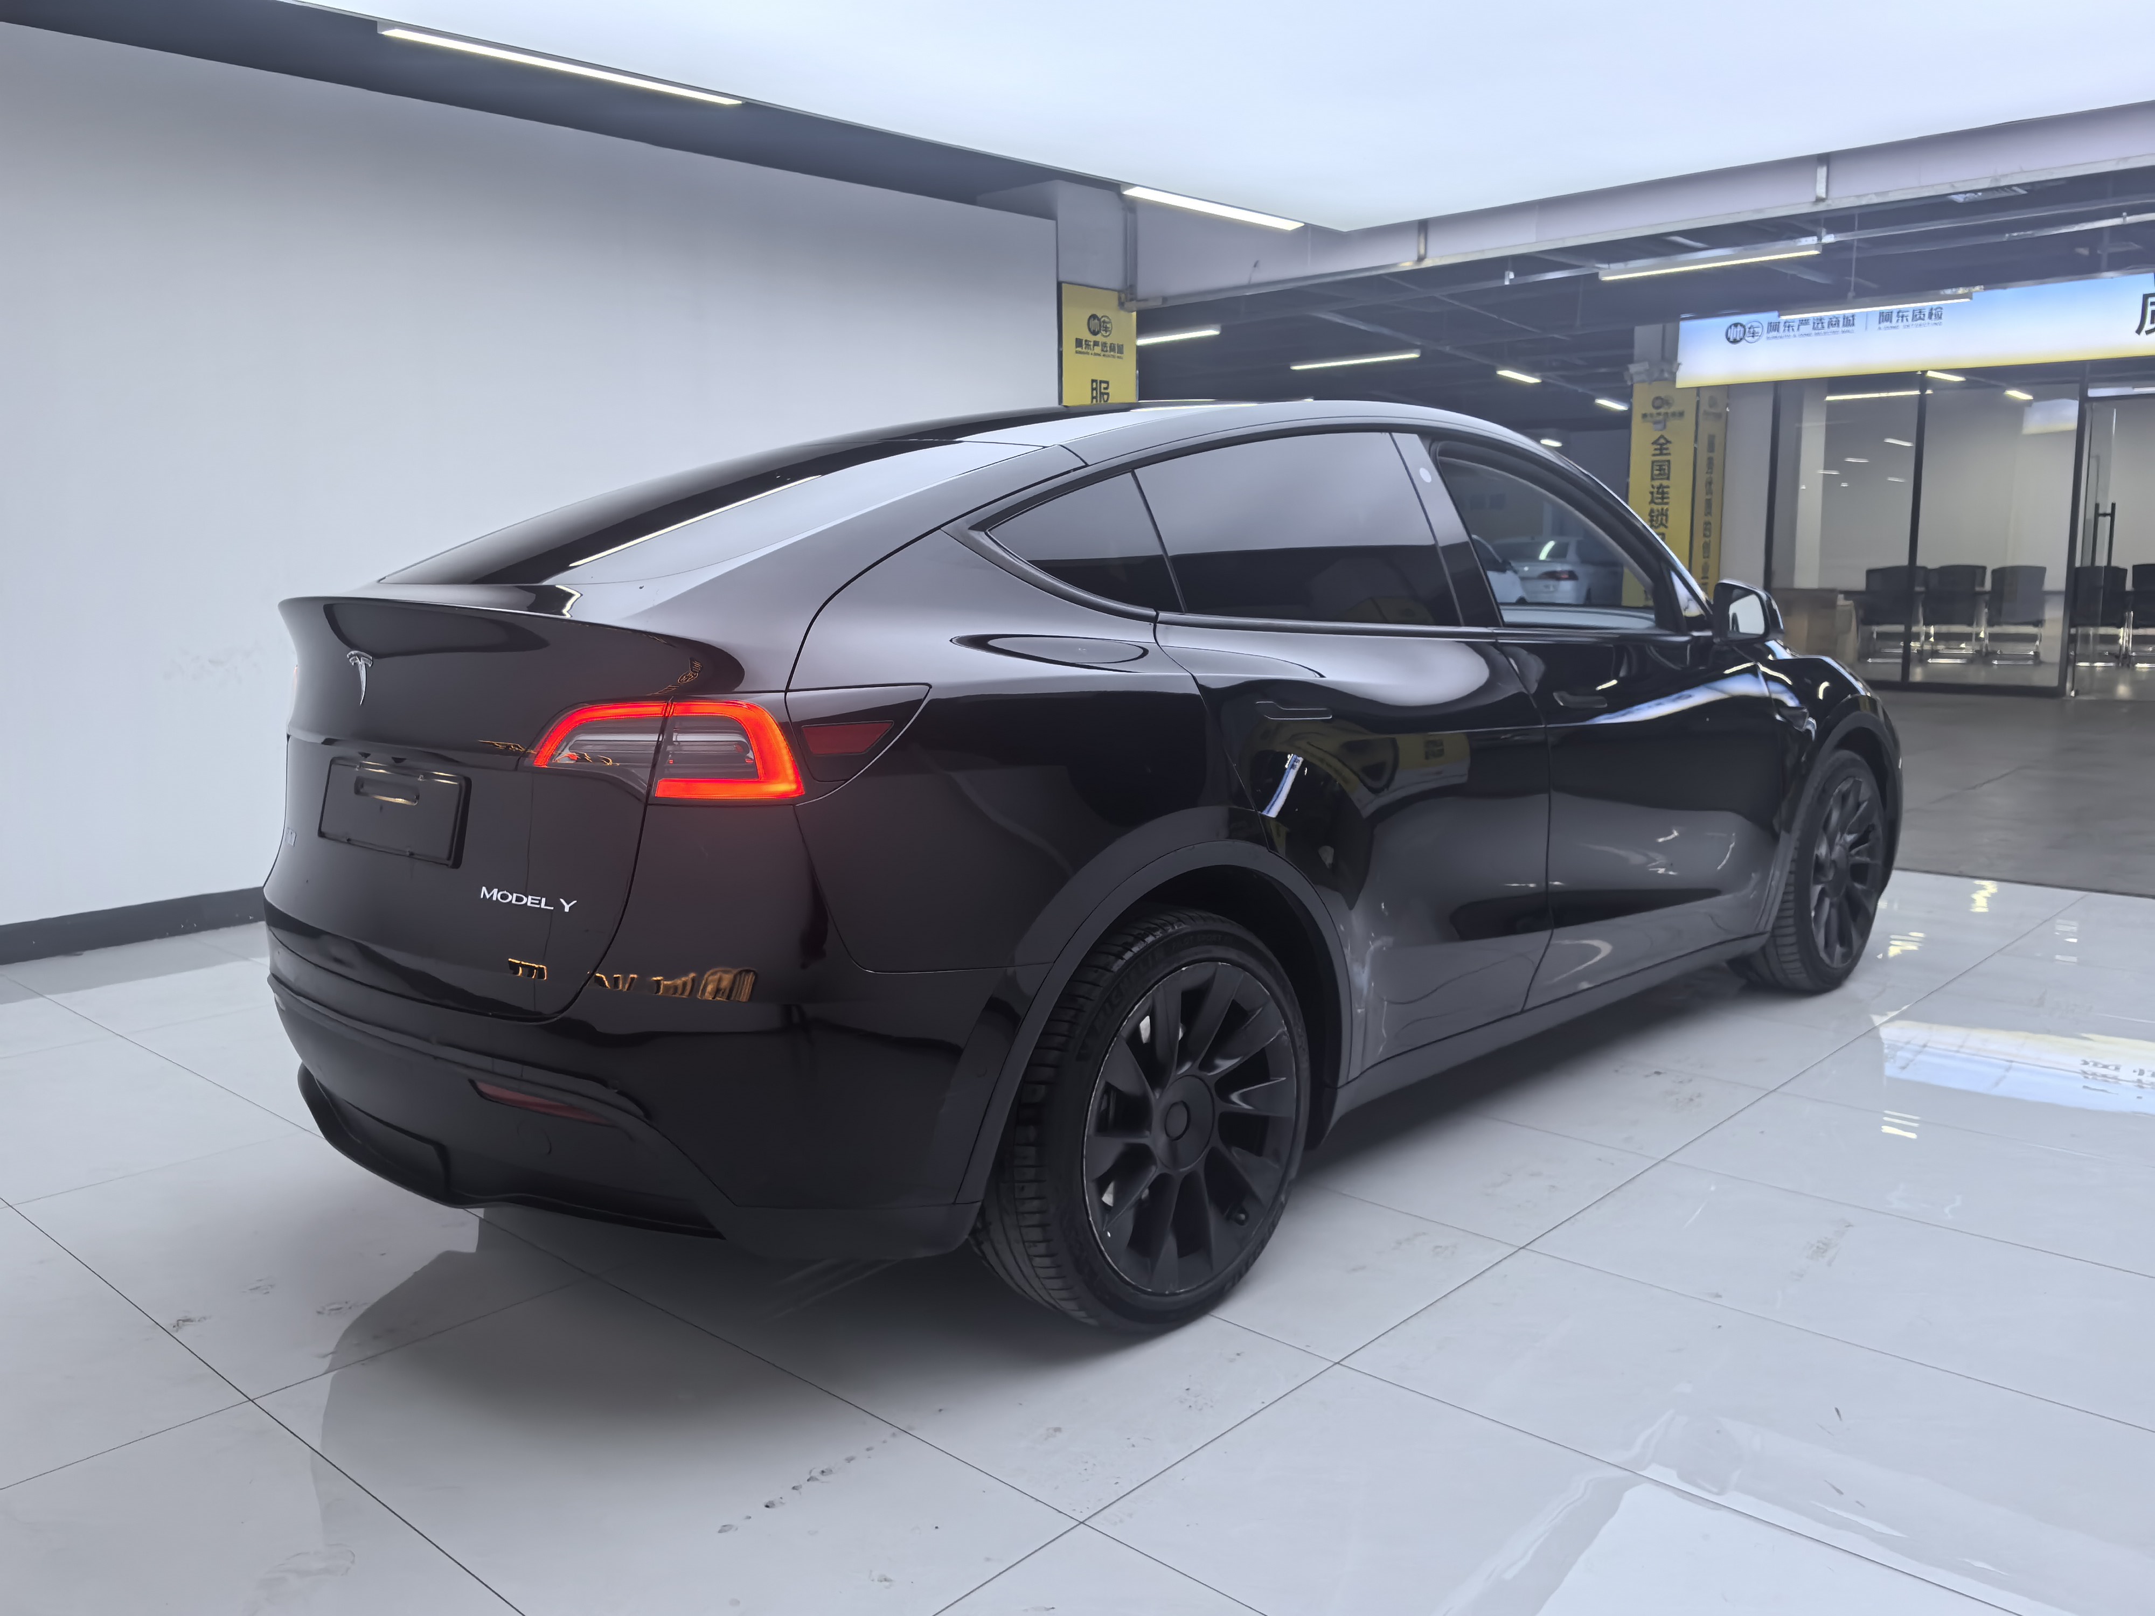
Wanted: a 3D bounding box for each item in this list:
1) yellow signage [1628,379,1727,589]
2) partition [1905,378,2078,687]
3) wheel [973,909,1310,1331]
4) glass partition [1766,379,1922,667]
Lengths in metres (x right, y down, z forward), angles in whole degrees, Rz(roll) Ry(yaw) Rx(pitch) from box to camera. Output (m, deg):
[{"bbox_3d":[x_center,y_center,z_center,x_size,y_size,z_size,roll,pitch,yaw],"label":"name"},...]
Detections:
[{"bbox_3d":[5.847,-2.705,16.507,0.640,2.790,0.660,7,11,42],"label":"yellow signage"},{"bbox_3d":[8.257,-2.522,15.219,1.370,3.000,0.080,7,11,42],"label":"partition"},{"bbox_3d":[0.102,0.494,2.775,0.255,0.705,0.705,7,11,43],"label":"wheel"},{"bbox_3d":[7.300,-2.641,16.089,1.370,3.000,0.080,7,11,42],"label":"glass partition"}]

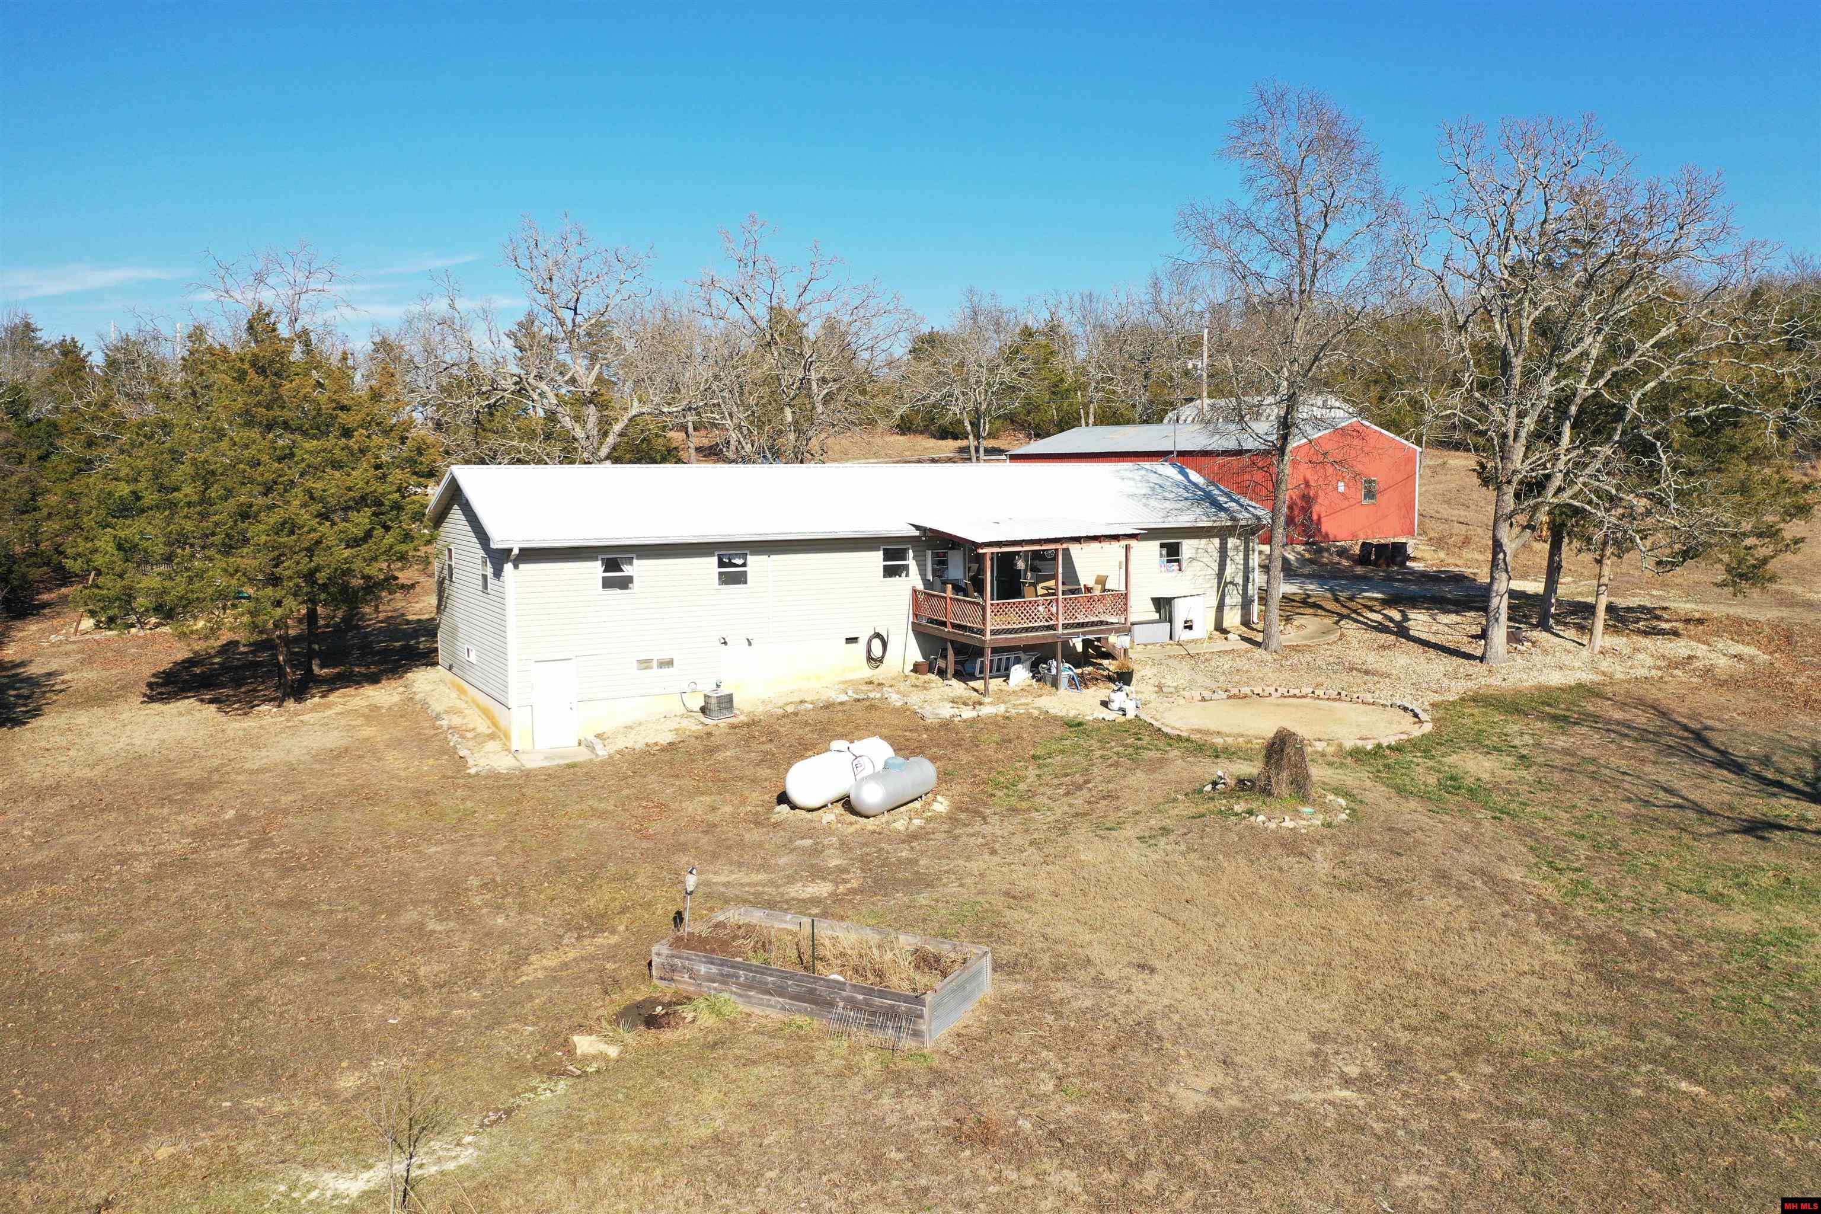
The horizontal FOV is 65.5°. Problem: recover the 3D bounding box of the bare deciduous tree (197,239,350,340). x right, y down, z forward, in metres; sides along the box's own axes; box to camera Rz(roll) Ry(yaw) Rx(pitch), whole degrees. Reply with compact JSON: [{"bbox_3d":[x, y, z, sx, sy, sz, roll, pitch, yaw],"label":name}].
[{"bbox_3d":[-24.490,-7.463,54.358,6.600,12.992,6.400,-3,6,-24],"label":"bare deciduous tree"}]

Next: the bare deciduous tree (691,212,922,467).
[{"bbox_3d":[-4.484,-9.659,60.322,9.600,13.714,8.800,-1,6,-4],"label":"bare deciduous tree"}]

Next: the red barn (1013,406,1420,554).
[{"bbox_3d":[13.875,-6.091,67.238,10.082,5.168,16.934,-5,7,-38],"label":"red barn"}]

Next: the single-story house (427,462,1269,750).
[{"bbox_3d":[-1.156,-0.810,41.901,23.731,6.718,10.233,-3,6,-29],"label":"single-story house"}]

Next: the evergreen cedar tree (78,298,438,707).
[{"bbox_3d":[-17.762,-2.742,38.480,9.800,10.513,8.800,-3,6,-25],"label":"evergreen cedar tree"}]

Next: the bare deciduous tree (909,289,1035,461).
[{"bbox_3d":[3.298,-11.574,75.481,6.700,10.501,6.400,0,6,2],"label":"bare deciduous tree"}]

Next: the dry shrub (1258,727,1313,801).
[{"bbox_3d":[7.870,3.222,29.732,1.100,1.383,1.050,1,6,15],"label":"dry shrub"}]

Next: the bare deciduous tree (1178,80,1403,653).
[{"bbox_3d":[10.764,-6.691,40.209,6.300,16.009,6.000,1,6,15],"label":"bare deciduous tree"}]

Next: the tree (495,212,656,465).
[{"bbox_3d":[-12.564,-7.915,53.335,6.400,13.453,6.200,-1,6,-13],"label":"tree"}]

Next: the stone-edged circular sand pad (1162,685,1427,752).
[{"bbox_3d":[9.436,2.729,34.600,6.500,0.320,6.300,0,6,0],"label":"stone-edged circular sand pad"}]

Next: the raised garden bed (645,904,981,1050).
[{"bbox_3d":[-1.379,5.671,22.146,4.806,0.663,2.226,3,6,27],"label":"raised garden bed"}]

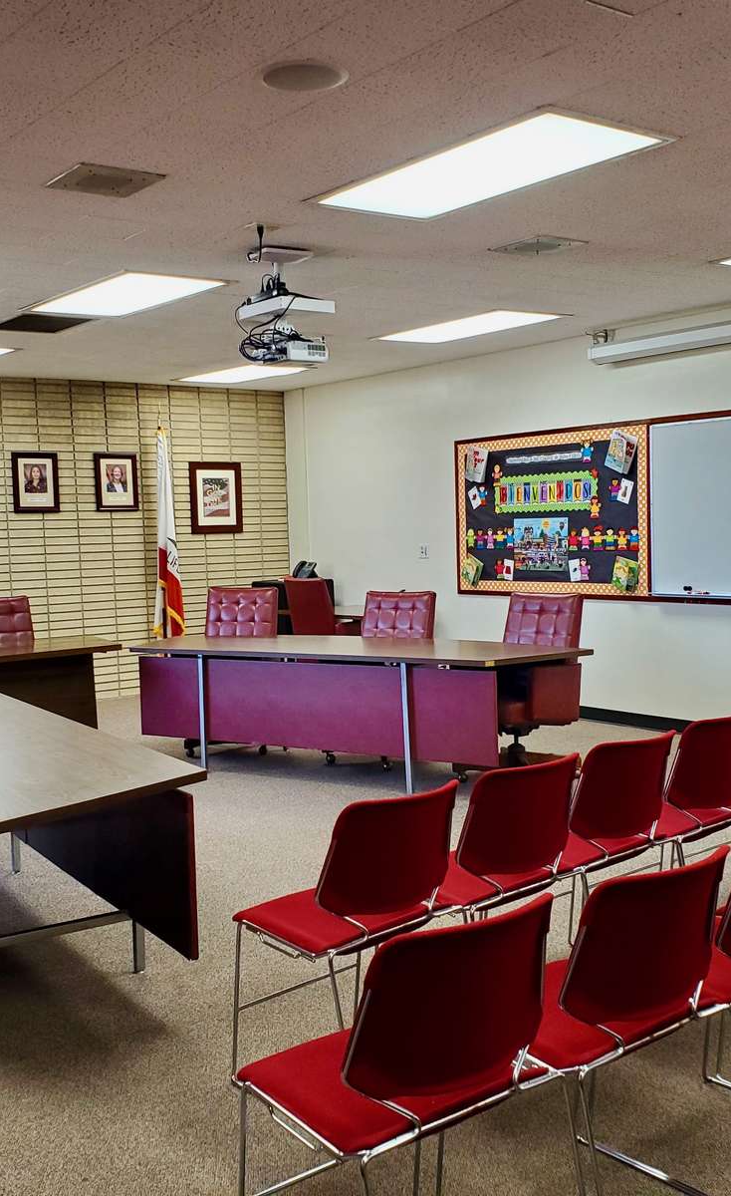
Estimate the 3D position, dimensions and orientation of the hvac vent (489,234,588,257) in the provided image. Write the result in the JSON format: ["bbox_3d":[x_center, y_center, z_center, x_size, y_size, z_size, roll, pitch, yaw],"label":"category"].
[{"bbox_3d":[0.790,-1.611,5.494,0.305,0.040,0.310,-5,5,-37],"label":"hvac vent"}]

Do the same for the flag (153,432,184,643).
[{"bbox_3d":[-1.709,-0.515,10.381,0.250,1.950,0.200,-5,5,-38],"label":"flag"}]

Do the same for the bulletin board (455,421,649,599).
[{"bbox_3d":[1.329,-0.609,8.806,0.030,1.202,1.919,-5,5,-38],"label":"bulletin board"}]

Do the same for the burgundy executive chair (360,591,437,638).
[{"bbox_3d":[0.078,0.494,7.389,0.650,1.020,0.700,0,4,30],"label":"burgundy executive chair"}]

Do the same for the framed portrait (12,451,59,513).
[{"bbox_3d":[-2.772,-0.965,10.056,0.390,0.505,0.030,-4,4,-35],"label":"framed portrait"}]

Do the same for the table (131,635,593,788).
[{"bbox_3d":[-0.150,0.649,7.004,2.870,0.740,0.940,0,4,31],"label":"table"}]

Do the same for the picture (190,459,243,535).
[{"bbox_3d":[-1.383,-0.920,11.080,0.543,0.646,0.030,-5,5,-38],"label":"picture"}]

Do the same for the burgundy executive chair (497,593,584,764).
[{"bbox_3d":[0.857,0.505,6.650,0.650,1.010,0.720,0,4,31],"label":"burgundy executive chair"}]

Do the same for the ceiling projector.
[{"bbox_3d":[-0.378,-1.364,5.616,0.300,0.513,0.360,-5,5,-38],"label":"ceiling projector"}]

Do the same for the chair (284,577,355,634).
[{"bbox_3d":[-0.228,0.330,9.801,0.650,1.010,0.720,2,5,45],"label":"chair"}]

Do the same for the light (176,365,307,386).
[{"bbox_3d":[-1.013,-1.858,9.941,0.610,0.060,1.220,-5,5,-37],"label":"light"}]

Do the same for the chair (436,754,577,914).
[{"bbox_3d":[0.364,0.864,3.524,0.500,0.780,0.530,-5,5,-37],"label":"chair"}]

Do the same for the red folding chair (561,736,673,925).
[{"bbox_3d":[0.676,0.810,3.748,0.480,0.775,0.530,-5,5,-40],"label":"red folding chair"}]

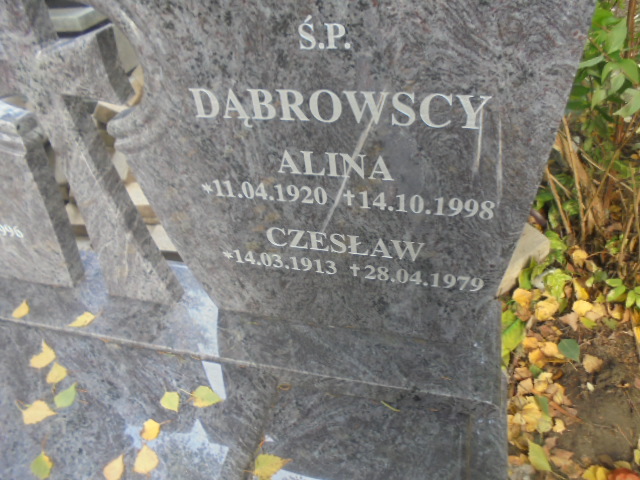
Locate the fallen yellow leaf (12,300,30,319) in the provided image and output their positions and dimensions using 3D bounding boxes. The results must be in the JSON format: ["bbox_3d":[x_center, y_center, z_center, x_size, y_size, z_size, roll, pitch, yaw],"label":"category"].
[{"bbox_3d":[-0.737,0.175,1.195,0.041,0.010,0.047,15,54,21],"label":"fallen yellow leaf"}]

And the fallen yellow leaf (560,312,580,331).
[{"bbox_3d":[0.678,0.212,1.283,0.051,0.015,0.049,-34,53,-19],"label":"fallen yellow leaf"}]

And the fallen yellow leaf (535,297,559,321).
[{"bbox_3d":[0.607,0.185,1.289,0.068,0.020,0.048,-38,54,-21],"label":"fallen yellow leaf"}]

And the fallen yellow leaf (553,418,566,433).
[{"bbox_3d":[0.559,0.435,1.118,0.024,0.010,0.038,16,55,22],"label":"fallen yellow leaf"}]

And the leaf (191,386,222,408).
[{"bbox_3d":[-0.237,0.325,1.006,0.063,0.008,0.046,-19,50,-7],"label":"leaf"}]

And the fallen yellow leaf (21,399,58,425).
[{"bbox_3d":[-0.601,0.367,1.031,0.072,0.008,0.052,-24,50,-11],"label":"fallen yellow leaf"}]

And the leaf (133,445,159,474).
[{"bbox_3d":[-0.338,0.430,0.934,0.051,0.008,0.045,19,56,23],"label":"leaf"}]

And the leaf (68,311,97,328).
[{"bbox_3d":[-0.570,0.196,1.150,0.034,0.010,0.060,32,62,30],"label":"leaf"}]

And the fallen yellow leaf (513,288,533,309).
[{"bbox_3d":[0.563,0.159,1.334,0.050,0.015,0.050,25,58,27],"label":"fallen yellow leaf"}]

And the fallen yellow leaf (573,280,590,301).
[{"bbox_3d":[0.657,0.125,1.218,0.032,0.013,0.058,-5,46,4],"label":"fallen yellow leaf"}]

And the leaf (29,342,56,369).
[{"bbox_3d":[-0.632,0.265,1.109,0.055,0.009,0.070,2,48,11],"label":"leaf"}]

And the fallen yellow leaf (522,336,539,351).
[{"bbox_3d":[0.496,0.242,1.131,0.040,0.013,0.032,-7,46,2],"label":"fallen yellow leaf"}]

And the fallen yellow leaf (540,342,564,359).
[{"bbox_3d":[0.536,0.257,1.111,0.033,0.013,0.046,-14,46,-5],"label":"fallen yellow leaf"}]

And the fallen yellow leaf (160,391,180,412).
[{"bbox_3d":[-0.304,0.332,0.994,0.051,0.009,0.035,14,52,20],"label":"fallen yellow leaf"}]

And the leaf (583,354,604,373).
[{"bbox_3d":[0.613,0.276,1.080,0.041,0.013,0.034,-25,48,-15],"label":"leaf"}]

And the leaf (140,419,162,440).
[{"bbox_3d":[-0.335,0.378,0.957,0.034,0.009,0.041,-2,48,8],"label":"leaf"}]

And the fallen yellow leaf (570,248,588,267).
[{"bbox_3d":[0.699,0.047,1.286,0.039,0.013,0.050,-18,46,-9],"label":"fallen yellow leaf"}]

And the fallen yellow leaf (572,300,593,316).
[{"bbox_3d":[0.645,0.165,1.181,0.043,0.013,0.038,-33,50,-22],"label":"fallen yellow leaf"}]

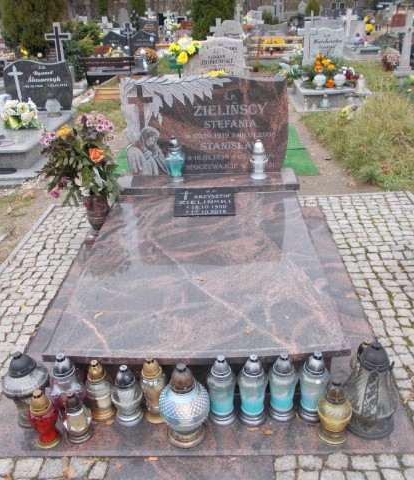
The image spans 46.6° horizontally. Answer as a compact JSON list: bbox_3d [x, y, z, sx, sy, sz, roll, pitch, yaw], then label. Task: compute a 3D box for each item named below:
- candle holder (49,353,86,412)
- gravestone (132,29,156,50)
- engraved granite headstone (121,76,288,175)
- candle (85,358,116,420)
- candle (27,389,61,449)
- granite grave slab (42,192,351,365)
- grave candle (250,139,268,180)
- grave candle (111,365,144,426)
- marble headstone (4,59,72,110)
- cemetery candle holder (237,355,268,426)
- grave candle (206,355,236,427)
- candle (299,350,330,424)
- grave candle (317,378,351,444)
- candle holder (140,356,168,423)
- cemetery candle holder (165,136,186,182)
[{"bbox_3d":[-0.571,0.580,1.953,0.140,0.280,0.140,-2,28,4],"label":"candle holder"},{"bbox_3d":[-1.101,-3.426,8.424,0.460,0.470,0.080,0,28,3],"label":"gravestone"},{"bbox_3d":[-0.010,-0.786,3.307,1.120,0.670,0.100,0,28,3],"label":"engraved granite headstone"},{"bbox_3d":[-0.419,0.575,1.883,0.117,0.258,0.117,0,28,3],"label":"candle"},{"bbox_3d":[-0.600,0.650,1.771,0.111,0.241,0.111,0,28,3],"label":"candle"},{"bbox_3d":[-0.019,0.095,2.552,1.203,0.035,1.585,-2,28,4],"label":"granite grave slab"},{"bbox_3d":[0.342,-0.531,3.150,0.117,0.253,0.117,-1,28,3],"label":"grave candle"},{"bbox_3d":[-0.316,0.604,1.901,0.122,0.258,0.122,-2,28,4],"label":"grave candle"},{"bbox_3d":[-1.950,-1.794,5.563,0.750,0.560,0.090,-1,28,3],"label":"marble headstone"},{"bbox_3d":[0.179,0.571,1.859,0.115,0.298,0.115,-2,28,4],"label":"cemetery candle holder"},{"bbox_3d":[0.060,0.561,1.832,0.113,0.305,0.113,0,28,3],"label":"grave candle"},{"bbox_3d":[0.403,0.545,1.809,0.112,0.302,0.112,-1,28,3],"label":"candle"},{"bbox_3d":[0.472,0.621,1.770,0.125,0.260,0.125,-2,28,4],"label":"grave candle"},{"bbox_3d":[-0.207,0.567,1.844,0.108,0.298,0.108,0,28,3],"label":"candle holder"},{"bbox_3d":[-0.198,-0.529,3.147,0.131,0.294,0.131,-1,28,3],"label":"cemetery candle holder"}]

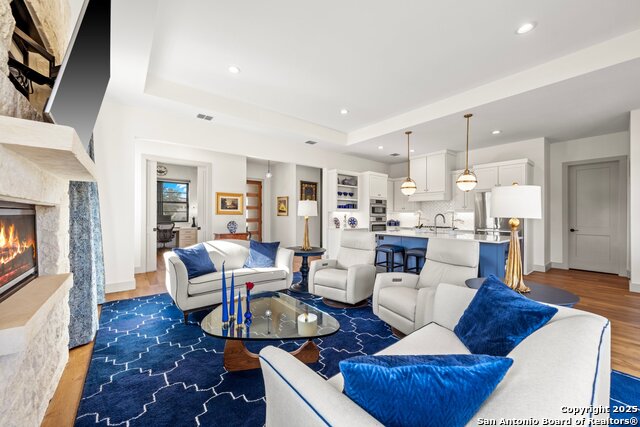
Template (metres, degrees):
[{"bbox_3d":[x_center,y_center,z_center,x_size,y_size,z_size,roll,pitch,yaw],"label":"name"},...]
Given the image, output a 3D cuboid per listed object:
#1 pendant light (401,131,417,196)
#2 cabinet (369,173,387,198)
[{"bbox_3d":[1.911,-1.054,5.340,0.330,1.365,0.330,0,0,-38],"label":"pendant light"},{"bbox_3d":[1.589,-0.815,7.744,0.860,0.770,0.650,0,0,-39],"label":"cabinet"}]

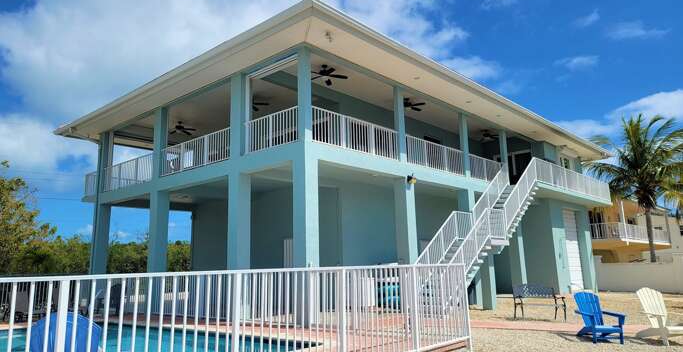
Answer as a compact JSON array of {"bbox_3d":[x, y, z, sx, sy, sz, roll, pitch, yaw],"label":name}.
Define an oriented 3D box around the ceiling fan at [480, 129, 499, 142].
[{"bbox_3d":[6.291,-1.775,21.371,1.300,0.450,1.300,-10,-13,41],"label":"ceiling fan"}]

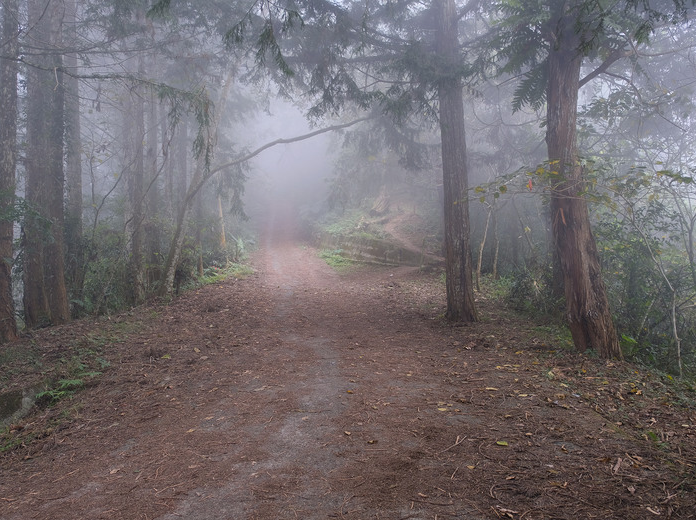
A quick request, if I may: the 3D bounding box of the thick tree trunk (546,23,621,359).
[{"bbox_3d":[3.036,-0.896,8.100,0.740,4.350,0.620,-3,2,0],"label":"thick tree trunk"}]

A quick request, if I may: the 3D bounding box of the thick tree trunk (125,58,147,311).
[{"bbox_3d":[-4.735,-1.771,14.000,0.480,5.600,0.480,-1,2,0],"label":"thick tree trunk"}]

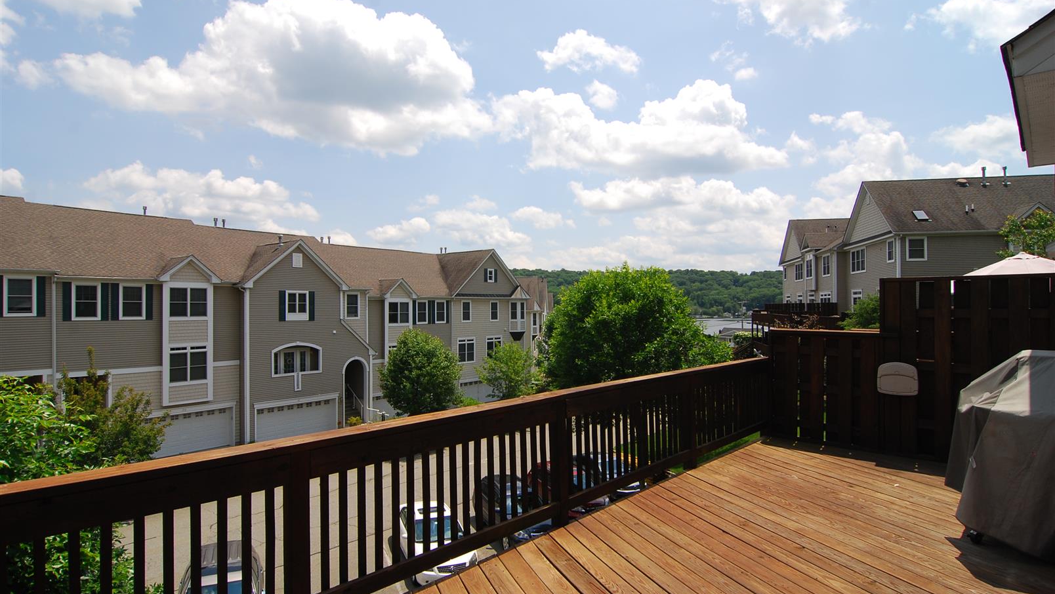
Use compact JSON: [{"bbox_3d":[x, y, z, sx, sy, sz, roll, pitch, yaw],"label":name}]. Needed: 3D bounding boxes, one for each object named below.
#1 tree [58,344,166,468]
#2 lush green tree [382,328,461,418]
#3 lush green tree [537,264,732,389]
[{"bbox_3d":[-16.000,5.100,20.500,3.600,6.200,3.500,0,-1,0],"label":"tree"},{"bbox_3d":[-6.100,5.100,30.400,4.700,6.500,4.600,0,-1,0],"label":"lush green tree"},{"bbox_3d":[3.780,3.470,19.200,6.900,9.300,6.700,0,-1,0],"label":"lush green tree"}]

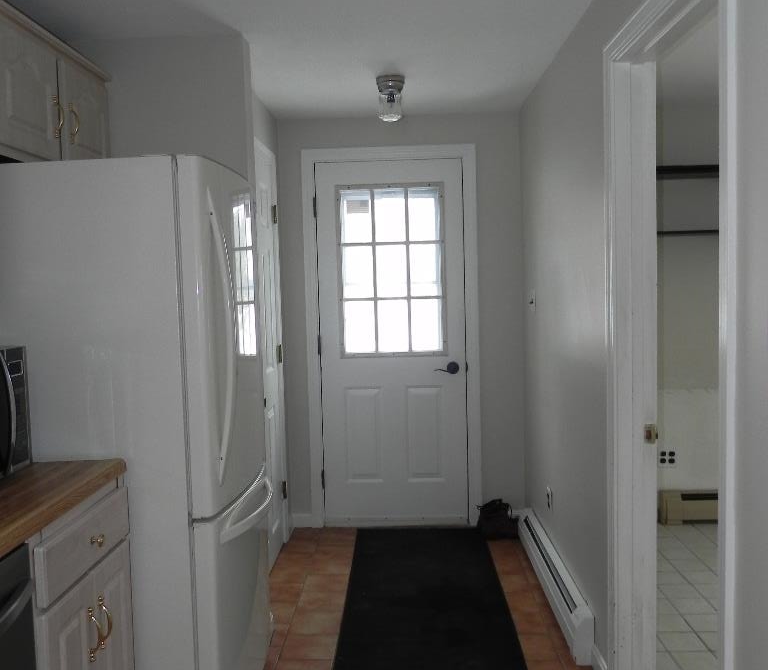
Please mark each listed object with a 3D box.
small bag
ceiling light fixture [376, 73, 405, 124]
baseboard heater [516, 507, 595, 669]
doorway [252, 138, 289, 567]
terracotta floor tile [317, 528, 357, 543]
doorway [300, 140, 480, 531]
[{"bbox_3d":[0.609,0.981,4.188,0.220,0.203,0.190,-1,4,2],"label":"small bag"},{"bbox_3d":[0.031,-1.048,3.440,0.126,0.187,0.126,-1,4,2],"label":"ceiling light fixture"},{"bbox_3d":[0.731,1.038,3.406,0.072,0.180,1.390,-1,4,2],"label":"baseboard heater"},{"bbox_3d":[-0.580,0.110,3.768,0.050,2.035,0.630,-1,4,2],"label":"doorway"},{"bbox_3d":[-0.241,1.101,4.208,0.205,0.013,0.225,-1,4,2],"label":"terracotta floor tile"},{"bbox_3d":[0.053,0.028,4.316,0.951,2.116,0.110,-1,4,2],"label":"doorway"}]

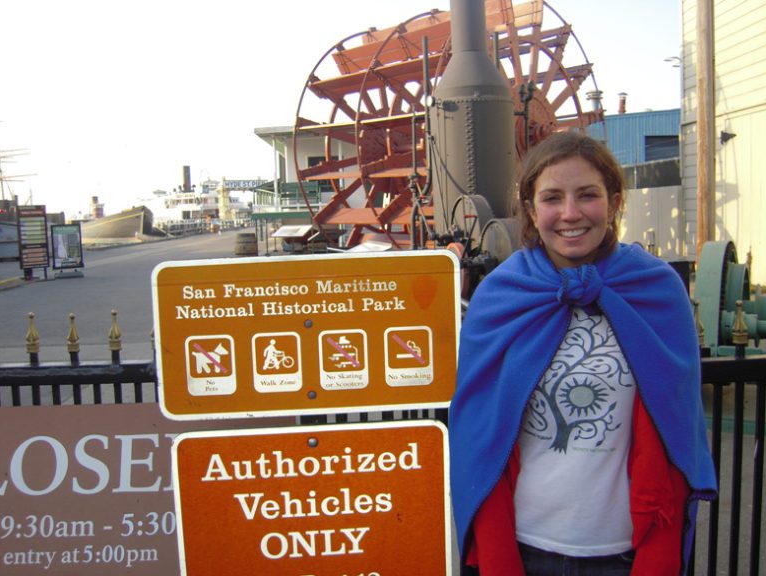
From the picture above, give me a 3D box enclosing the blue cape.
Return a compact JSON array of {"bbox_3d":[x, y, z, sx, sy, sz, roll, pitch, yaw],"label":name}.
[{"bbox_3d":[0.377,0.246,1.420,0.490,0.680,0.310,0,6,11],"label":"blue cape"}]

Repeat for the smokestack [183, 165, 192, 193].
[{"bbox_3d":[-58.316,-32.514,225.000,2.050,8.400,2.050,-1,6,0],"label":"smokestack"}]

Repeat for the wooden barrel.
[{"bbox_3d":[-4.027,-1.183,22.300,0.670,0.850,0.670,-1,6,0],"label":"wooden barrel"}]

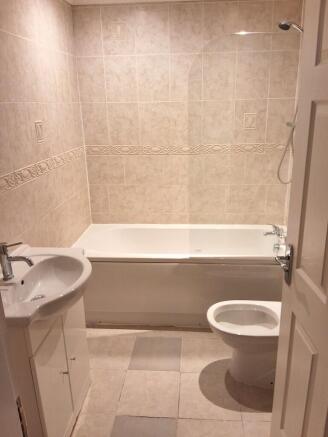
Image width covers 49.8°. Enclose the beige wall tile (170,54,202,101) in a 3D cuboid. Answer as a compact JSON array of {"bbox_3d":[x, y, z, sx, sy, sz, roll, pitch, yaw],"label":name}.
[{"bbox_3d":[0.174,-1.088,2.735,0.253,0.340,0.012,0,17,4],"label":"beige wall tile"}]

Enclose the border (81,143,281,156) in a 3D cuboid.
[{"bbox_3d":[0.165,-0.560,2.868,1.649,0.076,0.012,0,18,6],"label":"border"}]

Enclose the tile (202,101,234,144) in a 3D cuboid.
[{"bbox_3d":[0.433,-0.763,2.814,0.253,0.340,0.012,0,17,4],"label":"tile"}]

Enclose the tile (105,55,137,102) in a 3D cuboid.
[{"bbox_3d":[-0.328,-1.076,2.751,0.250,0.334,0.012,0,18,6],"label":"tile"}]

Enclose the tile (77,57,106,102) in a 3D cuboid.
[{"bbox_3d":[-0.561,-1.087,2.781,0.211,0.340,0.012,0,19,5],"label":"tile"}]

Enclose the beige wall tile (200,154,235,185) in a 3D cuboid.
[{"bbox_3d":[0.483,-0.402,2.887,0.315,0.254,0.012,0,18,6],"label":"beige wall tile"}]

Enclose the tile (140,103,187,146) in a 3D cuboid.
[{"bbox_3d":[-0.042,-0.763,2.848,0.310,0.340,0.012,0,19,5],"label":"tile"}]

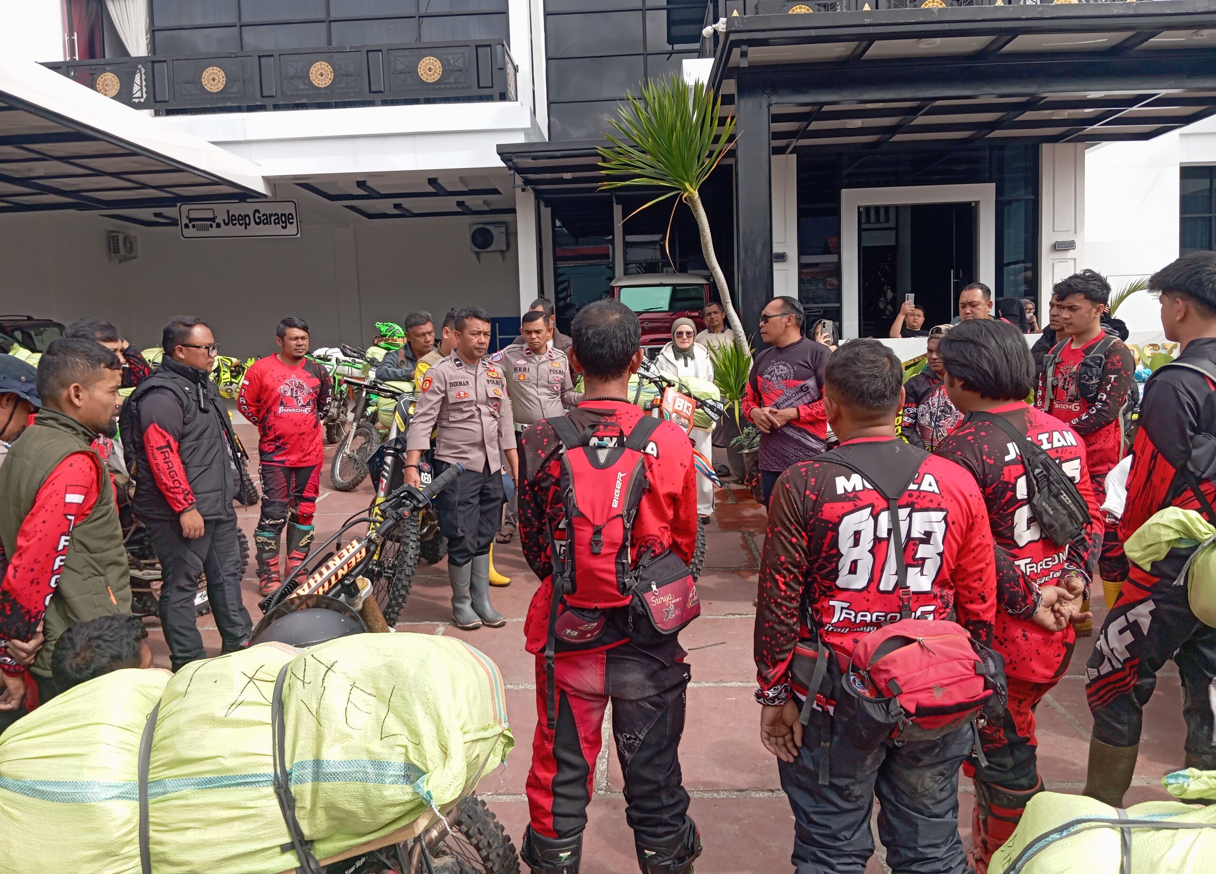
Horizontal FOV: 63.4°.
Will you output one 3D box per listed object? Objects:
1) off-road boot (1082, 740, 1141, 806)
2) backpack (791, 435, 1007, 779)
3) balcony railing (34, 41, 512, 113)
[{"bbox_3d":[1.481,1.069,3.014,0.290,0.310,0.125,-1,5,11],"label":"off-road boot"},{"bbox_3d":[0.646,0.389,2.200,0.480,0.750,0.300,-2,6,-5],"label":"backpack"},{"bbox_3d":[-4.914,-5.247,15.052,6.946,0.920,1.420,-2,5,2],"label":"balcony railing"}]

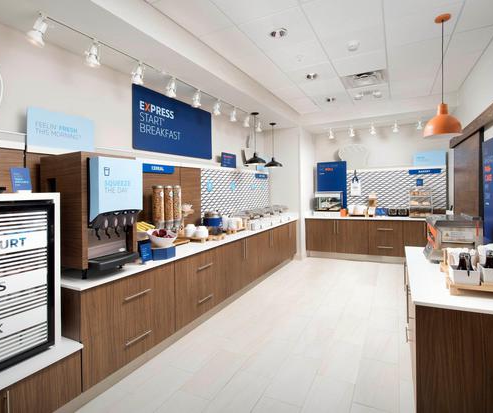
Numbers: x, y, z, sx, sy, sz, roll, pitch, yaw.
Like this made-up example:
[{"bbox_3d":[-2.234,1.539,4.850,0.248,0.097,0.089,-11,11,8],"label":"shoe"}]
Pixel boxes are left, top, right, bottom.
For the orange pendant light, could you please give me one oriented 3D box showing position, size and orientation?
[{"bbox_3d":[1.895,-1.266,2.660,0.310,1.180,0.310,1,4,29],"label":"orange pendant light"}]

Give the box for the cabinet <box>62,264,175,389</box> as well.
[{"bbox_3d":[-1.202,0.936,2.511,0.600,0.740,0.930,1,4,29],"label":"cabinet"}]

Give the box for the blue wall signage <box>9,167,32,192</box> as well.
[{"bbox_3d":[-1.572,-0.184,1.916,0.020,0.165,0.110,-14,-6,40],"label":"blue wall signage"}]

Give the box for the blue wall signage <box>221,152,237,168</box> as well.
[{"bbox_3d":[-0.293,-0.791,4.743,0.020,0.235,0.460,1,4,29],"label":"blue wall signage"}]

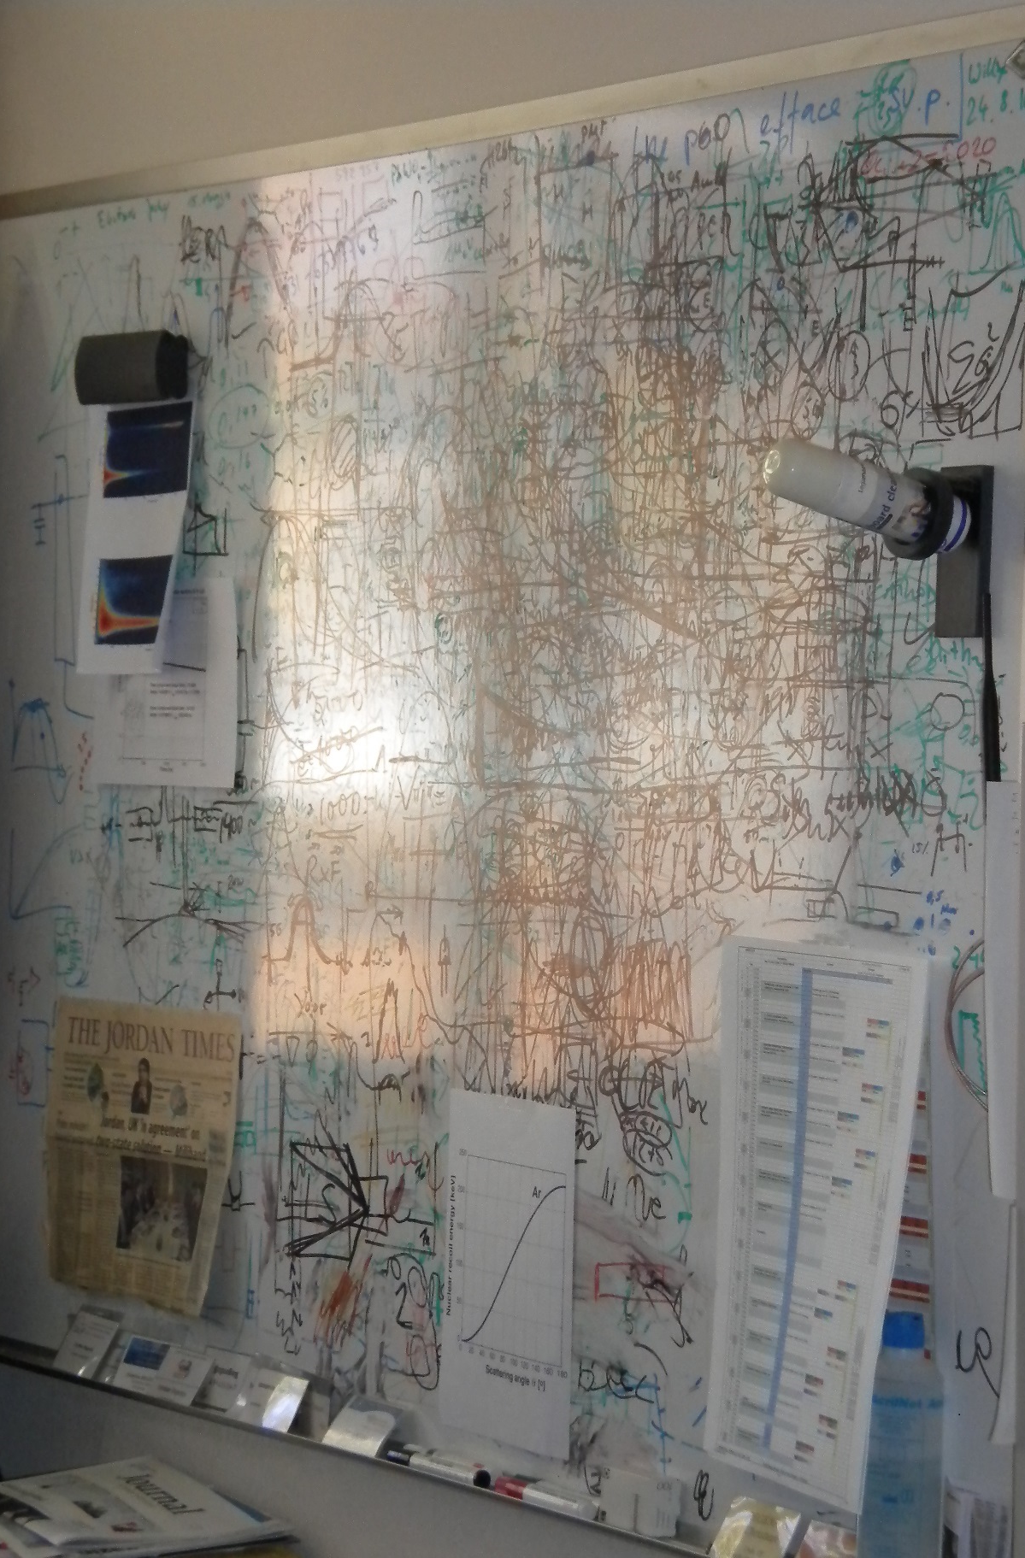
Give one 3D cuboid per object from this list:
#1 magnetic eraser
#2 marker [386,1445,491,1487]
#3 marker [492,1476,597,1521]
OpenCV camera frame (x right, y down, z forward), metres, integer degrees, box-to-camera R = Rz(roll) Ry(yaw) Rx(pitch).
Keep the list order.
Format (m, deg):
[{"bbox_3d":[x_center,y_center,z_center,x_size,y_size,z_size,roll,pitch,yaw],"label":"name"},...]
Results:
[{"bbox_3d":[-0.384,-0.416,4.361,0.036,0.067,0.165,0,1,-34],"label":"magnetic eraser"},{"bbox_3d":[-0.066,0.617,3.868,0.018,0.018,0.132,0,1,-34],"label":"marker"},{"bbox_3d":[0.029,0.622,3.730,0.018,0.018,0.132,0,1,-34],"label":"marker"}]

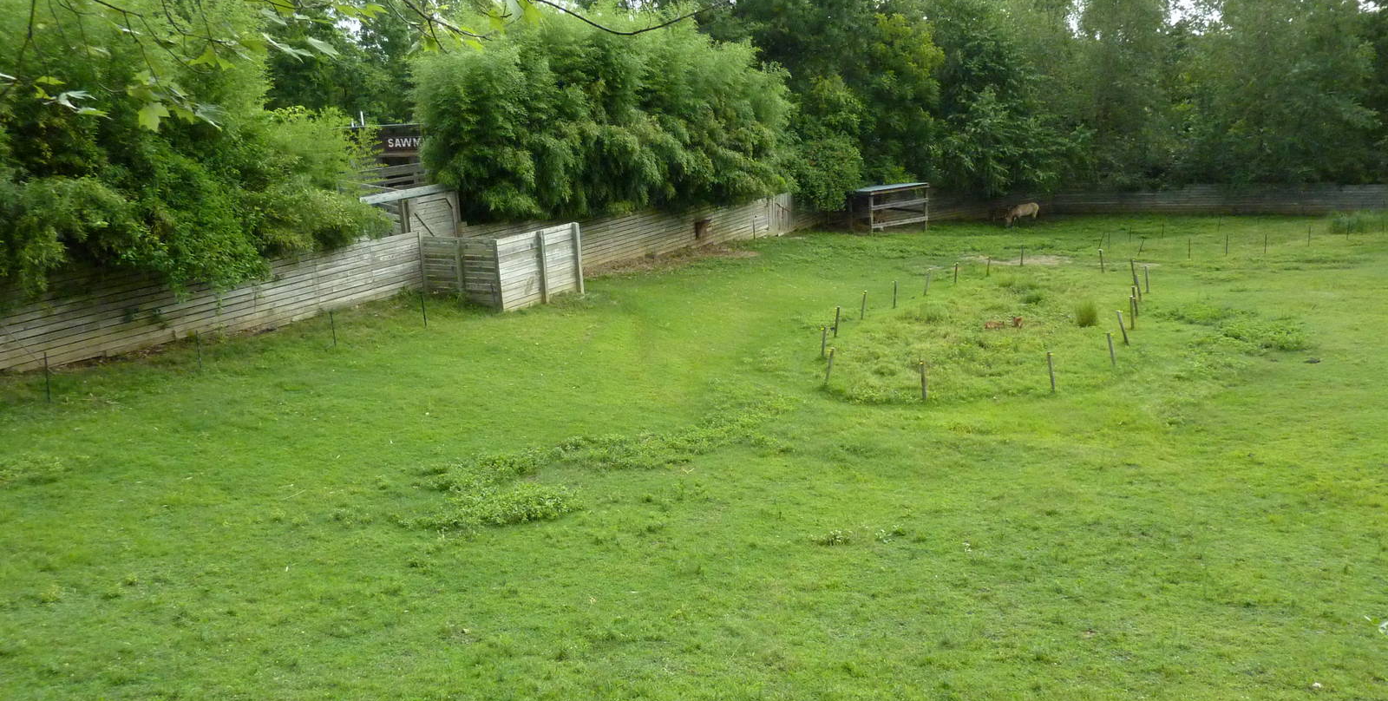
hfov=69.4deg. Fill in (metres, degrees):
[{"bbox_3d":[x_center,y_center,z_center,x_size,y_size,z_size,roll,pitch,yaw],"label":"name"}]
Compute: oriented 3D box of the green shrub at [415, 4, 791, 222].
[{"bbox_3d":[-3.400,-9.488,45.146,5.800,10.200,20.000,8,17,36],"label":"green shrub"}]

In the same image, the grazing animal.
[{"bbox_3d":[18.597,-7.686,56.700,2.000,1.320,0.550,-6,14,-17],"label":"grazing animal"}]

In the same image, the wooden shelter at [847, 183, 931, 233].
[{"bbox_3d":[10.518,-7.724,54.415,3.350,2.500,2.950,-6,14,-15],"label":"wooden shelter"}]

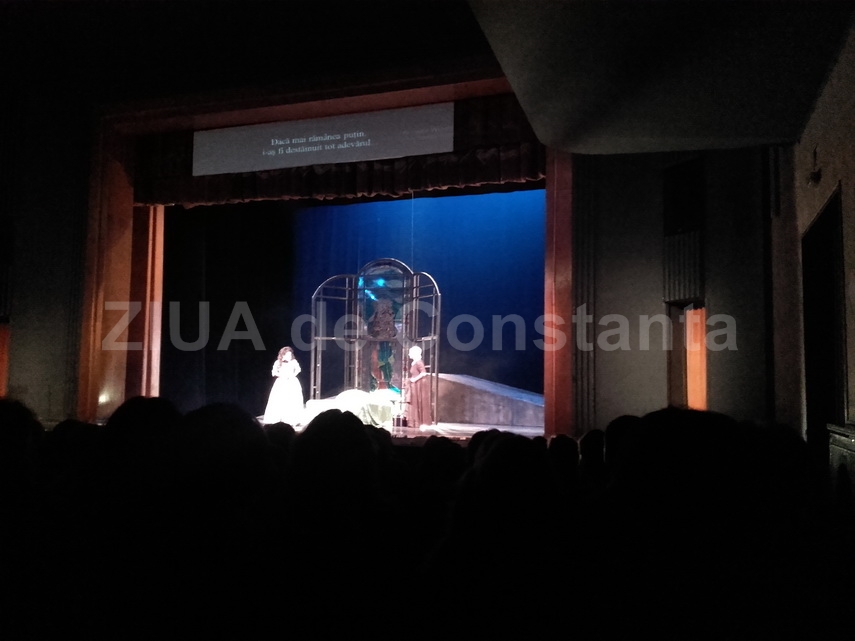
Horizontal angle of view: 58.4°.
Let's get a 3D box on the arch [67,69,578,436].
[{"bbox_3d":[-2.460,-1.288,16.012,11.150,6.969,0.950,0,-4,21],"label":"arch"}]

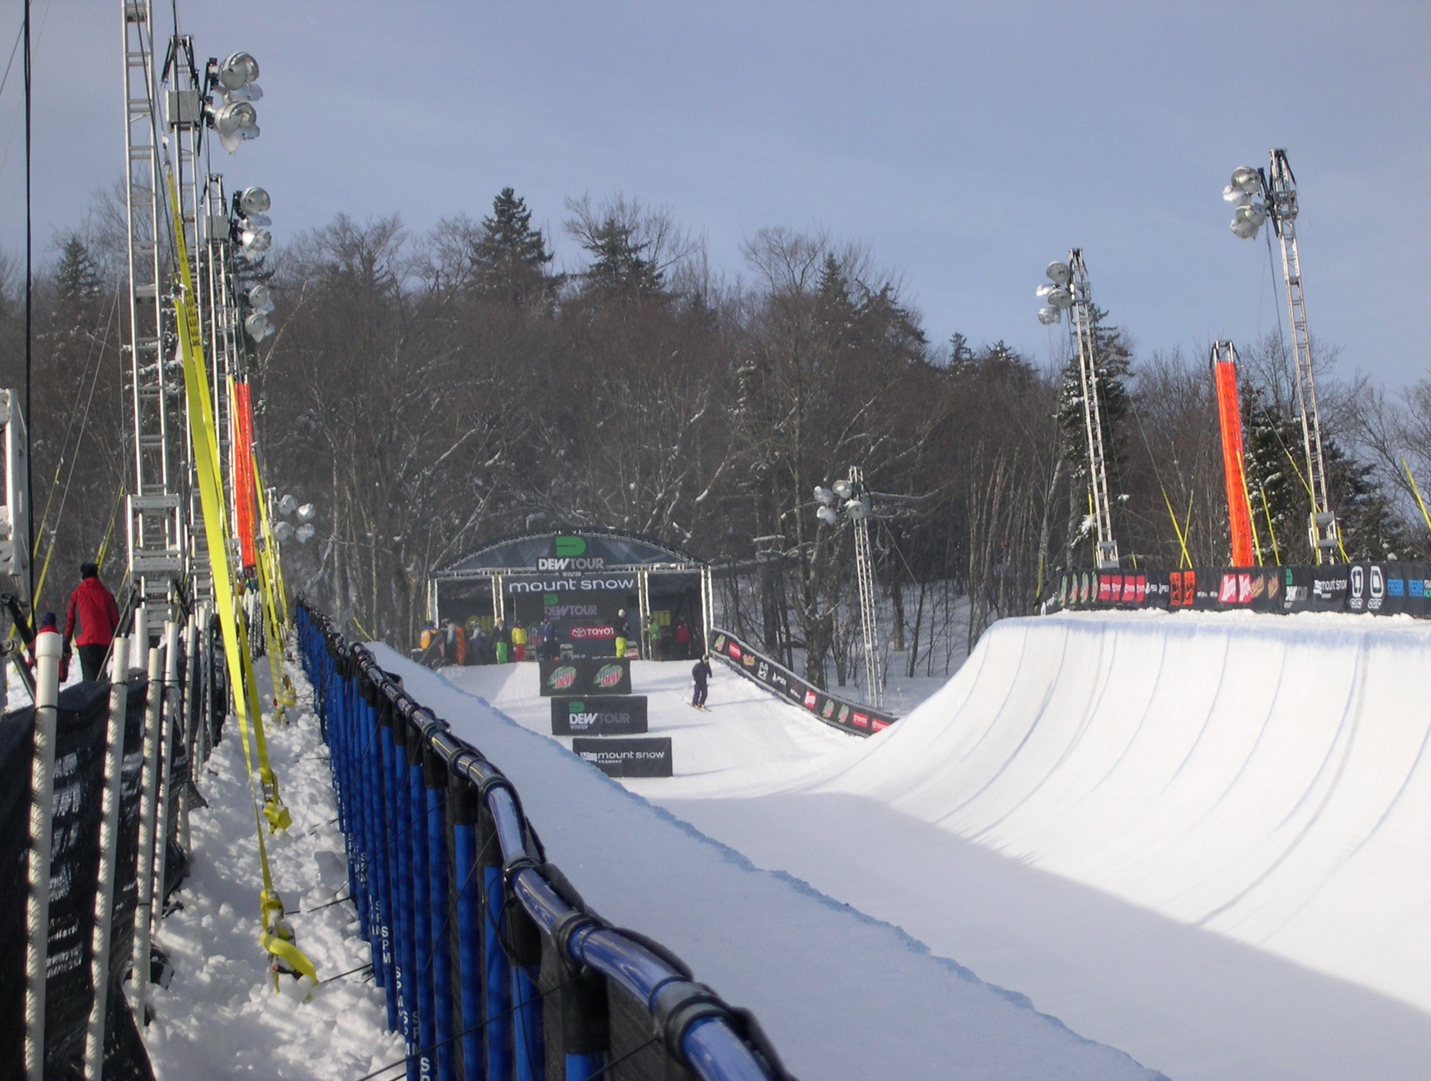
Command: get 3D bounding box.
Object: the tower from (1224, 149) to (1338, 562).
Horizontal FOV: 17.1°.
[{"bbox_3d":[10.956,-3.076,91.000,1.500,9.300,1.500,-7,-16,10],"label":"tower"}]

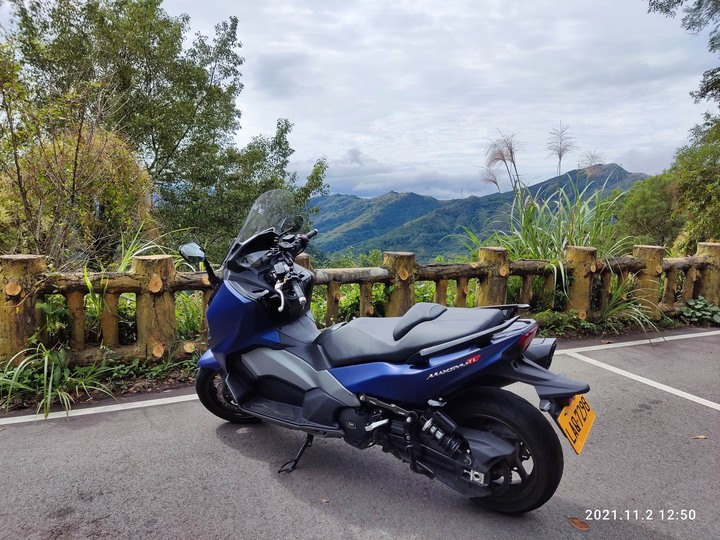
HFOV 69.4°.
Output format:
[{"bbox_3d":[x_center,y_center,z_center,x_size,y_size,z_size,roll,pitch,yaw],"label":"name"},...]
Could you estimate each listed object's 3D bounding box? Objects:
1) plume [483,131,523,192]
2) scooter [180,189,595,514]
[{"bbox_3d":[1.726,-1.315,6.300,0.480,0.750,0.420,0,7,0],"label":"plume"},{"bbox_3d":[-0.064,0.314,2.515,2.200,1.430,0.820,5,14,35],"label":"scooter"}]

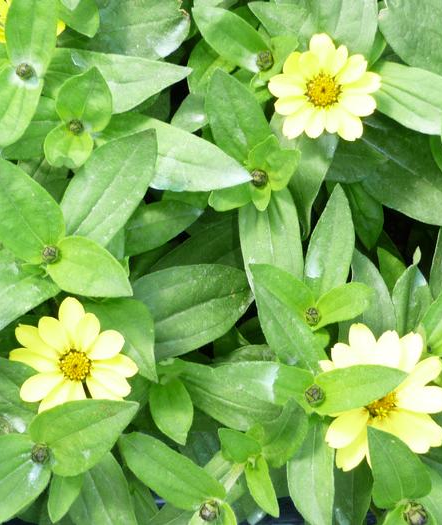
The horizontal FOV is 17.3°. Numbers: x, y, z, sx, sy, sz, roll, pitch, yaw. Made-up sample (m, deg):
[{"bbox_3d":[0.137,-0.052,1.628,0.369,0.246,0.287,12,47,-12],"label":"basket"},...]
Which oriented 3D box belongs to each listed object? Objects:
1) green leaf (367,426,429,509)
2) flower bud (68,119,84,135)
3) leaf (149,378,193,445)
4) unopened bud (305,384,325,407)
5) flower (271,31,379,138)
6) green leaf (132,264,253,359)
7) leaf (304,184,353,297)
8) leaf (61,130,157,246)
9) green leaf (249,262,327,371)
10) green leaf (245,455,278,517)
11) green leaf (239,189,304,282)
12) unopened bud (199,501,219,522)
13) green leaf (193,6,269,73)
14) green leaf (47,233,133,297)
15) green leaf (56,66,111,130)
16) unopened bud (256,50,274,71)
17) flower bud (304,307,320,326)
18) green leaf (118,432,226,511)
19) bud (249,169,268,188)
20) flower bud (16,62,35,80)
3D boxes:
[{"bbox_3d":[0.081,0.094,0.665,0.024,0.012,0.039,-22,72,-1],"label":"green leaf"},{"bbox_3d":[-0.065,-0.060,0.649,0.007,0.008,0.007,0,60,0],"label":"flower bud"},{"bbox_3d":[-0.019,0.063,0.614,0.018,0.010,0.029,-14,75,-6],"label":"leaf"},{"bbox_3d":[0.038,0.055,0.600,0.009,0.009,0.009,0,63,0],"label":"unopened bud"},{"bbox_3d":[0.052,-0.089,0.735,0.056,0.018,0.055,0,81,0],"label":"flower"},{"bbox_3d":[-0.014,0.022,0.643,0.061,0.012,0.037,-20,74,-8],"label":"green leaf"},{"bbox_3d":[0.046,-0.008,0.642,0.020,0.012,0.054,10,80,5],"label":"leaf"},{"bbox_3d":[-0.050,-0.032,0.648,0.030,0.011,0.066,36,77,7],"label":"leaf"},{"bbox_3d":[0.026,0.024,0.607,0.019,0.012,0.055,-28,71,-10],"label":"green leaf"},{"bbox_3d":[0.018,0.091,0.589,0.011,0.006,0.026,-22,68,-7],"label":"green leaf"},{"bbox_3d":[0.022,-0.009,0.637,0.027,0.012,0.054,-7,68,-2],"label":"green leaf"},{"bbox_3d":[-0.005,0.096,0.561,0.008,0.008,0.008,0,60,0],"label":"unopened bud"},{"bbox_3d":[0.004,-0.104,0.669,0.041,0.012,0.023,38,75,10],"label":"green leaf"},{"bbox_3d":[-0.063,0.002,0.695,0.042,0.012,0.027,22,72,1],"label":"green leaf"},{"bbox_3d":[-0.060,-0.074,0.654,0.025,0.008,0.031,14,73,1],"label":"green leaf"},{"bbox_3d":[0.023,-0.105,0.755,0.009,0.009,0.009,0,70,0],"label":"unopened bud"},{"bbox_3d":[0.043,0.026,0.695,0.009,0.009,0.009,0,70,0],"label":"flower bud"},{"bbox_3d":[-0.022,0.084,0.595,0.051,0.010,0.020,32,73,23],"label":"green leaf"},{"bbox_3d":[0.016,-0.037,0.636,0.008,0.008,0.008,0,67,0],"label":"bud"},{"bbox_3d":[-0.090,-0.088,0.670,0.009,0.009,0.009,1,68,-2],"label":"flower bud"}]

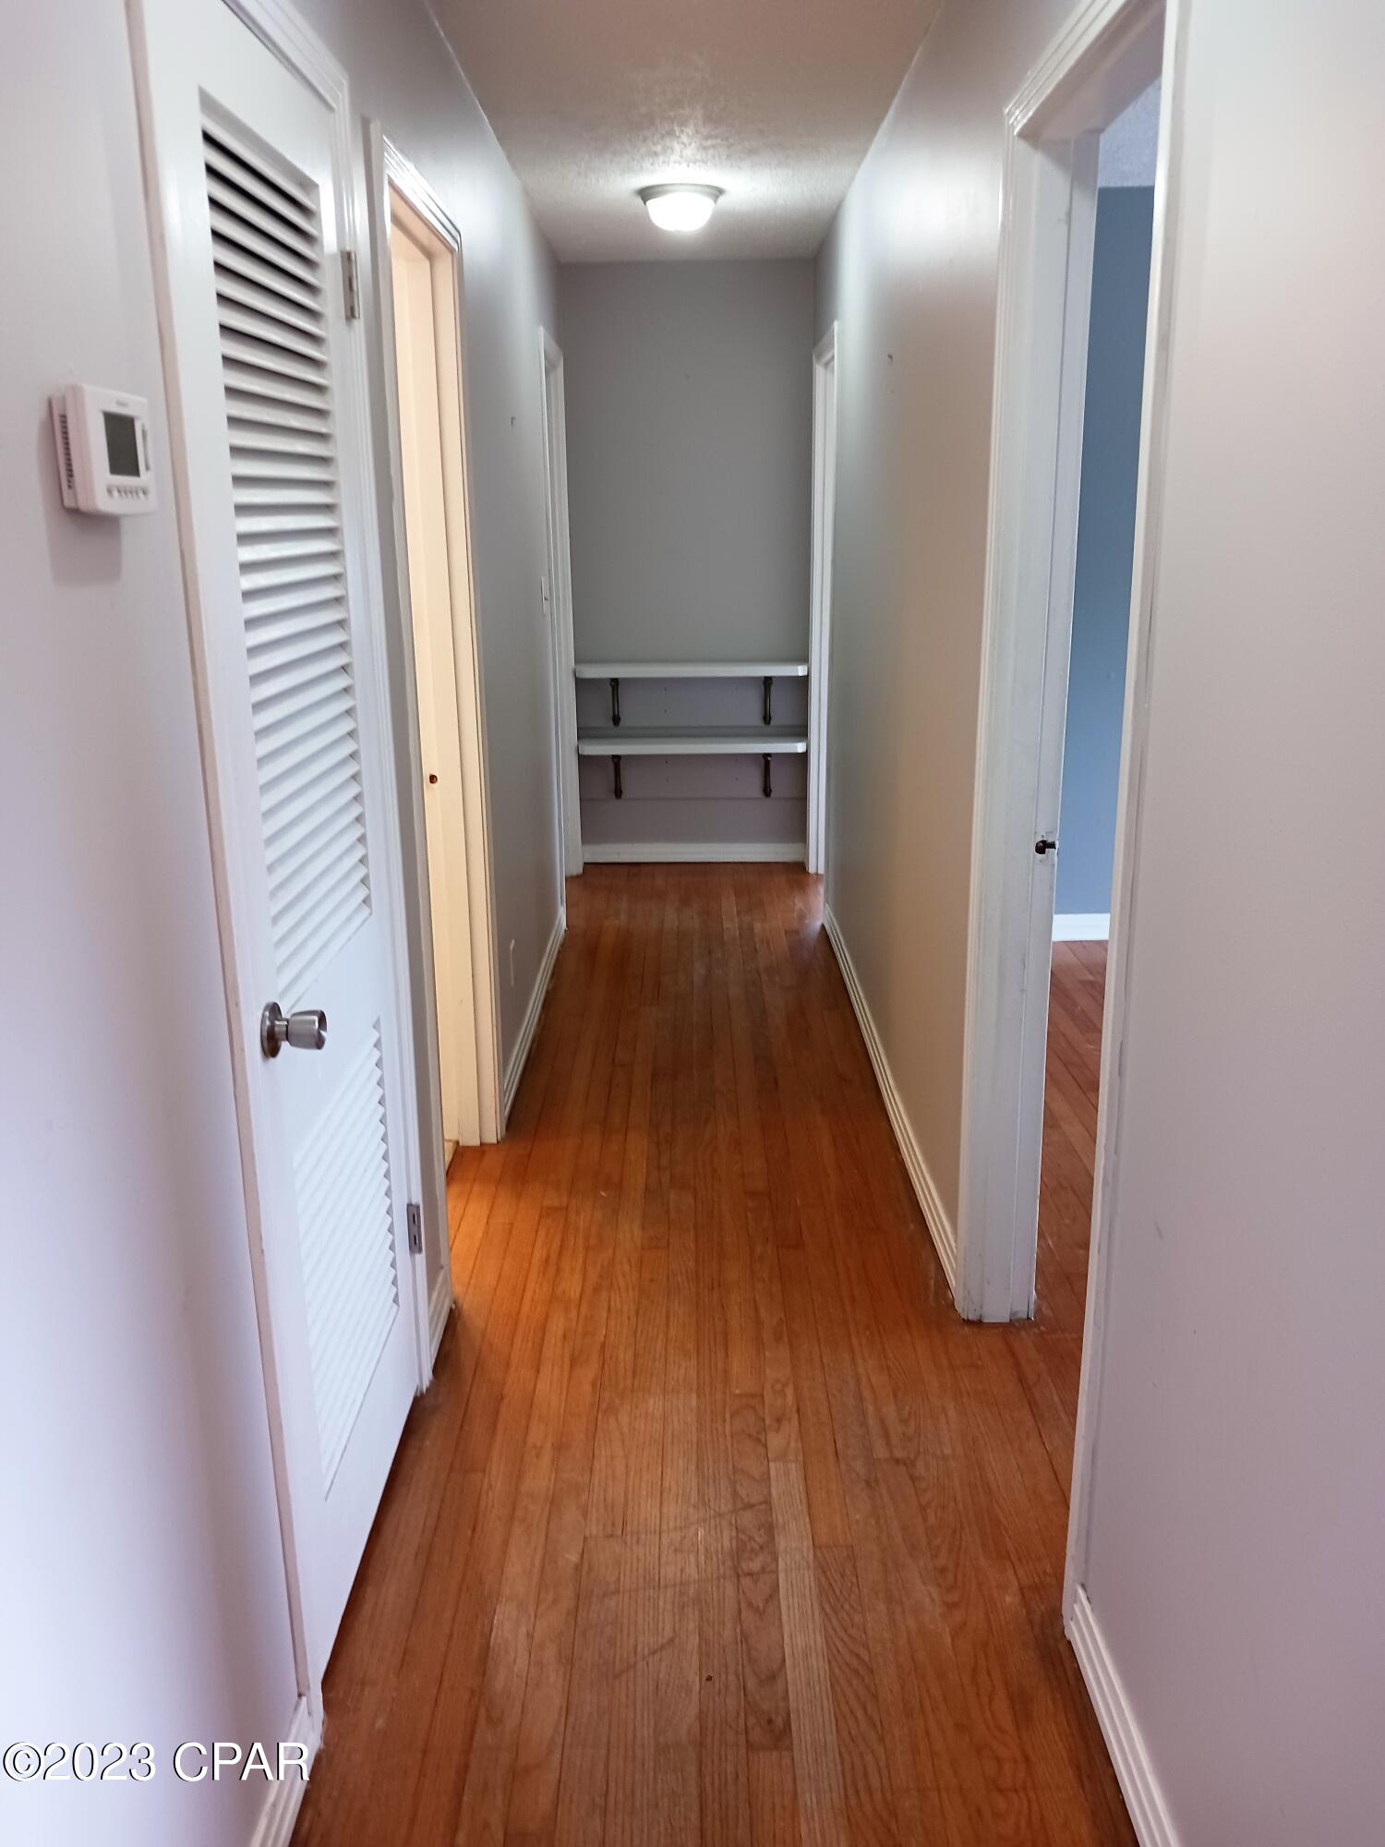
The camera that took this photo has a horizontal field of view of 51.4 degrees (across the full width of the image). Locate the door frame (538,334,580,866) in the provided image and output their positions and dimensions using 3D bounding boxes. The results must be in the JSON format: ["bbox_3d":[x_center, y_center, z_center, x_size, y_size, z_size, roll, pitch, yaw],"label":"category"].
[{"bbox_3d":[-0.557,-1.088,5.470,0.130,2.090,0.880,-1,16,0],"label":"door frame"}]

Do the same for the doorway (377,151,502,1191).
[{"bbox_3d":[-0.548,-0.363,2.942,0.130,2.090,0.860,-1,16,0],"label":"doorway"}]

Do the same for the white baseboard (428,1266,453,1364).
[{"bbox_3d":[-0.477,0.750,2.685,0.018,0.090,0.220,-1,16,0],"label":"white baseboard"}]

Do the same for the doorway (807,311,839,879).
[{"bbox_3d":[0.548,-1.105,5.474,0.130,2.090,0.880,-1,16,0],"label":"doorway"}]

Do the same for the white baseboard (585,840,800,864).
[{"bbox_3d":[0.005,-0.305,6.337,0.985,0.090,0.018,-1,16,0],"label":"white baseboard"}]

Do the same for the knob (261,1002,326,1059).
[{"bbox_3d":[-0.469,0.126,1.699,0.066,0.063,0.063,-1,16,0],"label":"knob"}]

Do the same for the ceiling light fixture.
[{"bbox_3d":[-0.033,-2.195,4.436,0.257,0.110,0.257,-1,16,0],"label":"ceiling light fixture"}]

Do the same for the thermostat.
[{"bbox_3d":[-0.489,-0.392,1.202,0.033,0.096,0.130,-1,16,0],"label":"thermostat"}]

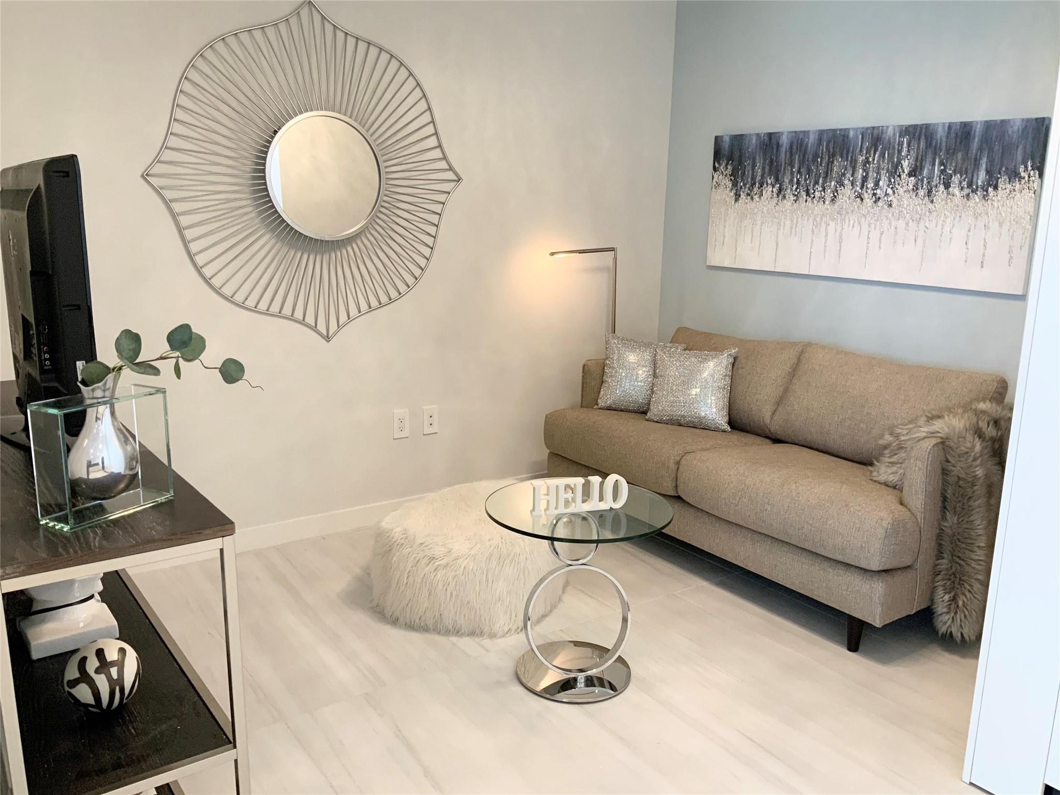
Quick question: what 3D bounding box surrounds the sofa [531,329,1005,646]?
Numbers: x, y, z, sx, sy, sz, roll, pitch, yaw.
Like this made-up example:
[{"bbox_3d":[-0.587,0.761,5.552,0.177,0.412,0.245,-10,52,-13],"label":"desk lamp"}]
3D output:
[{"bbox_3d":[0.933,0.236,3.629,0.870,0.840,1.740,-8,16,-35],"label":"sofa"}]

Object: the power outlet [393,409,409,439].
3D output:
[{"bbox_3d":[-0.569,0.120,3.934,0.076,0.124,0.008,-8,16,-35],"label":"power outlet"}]

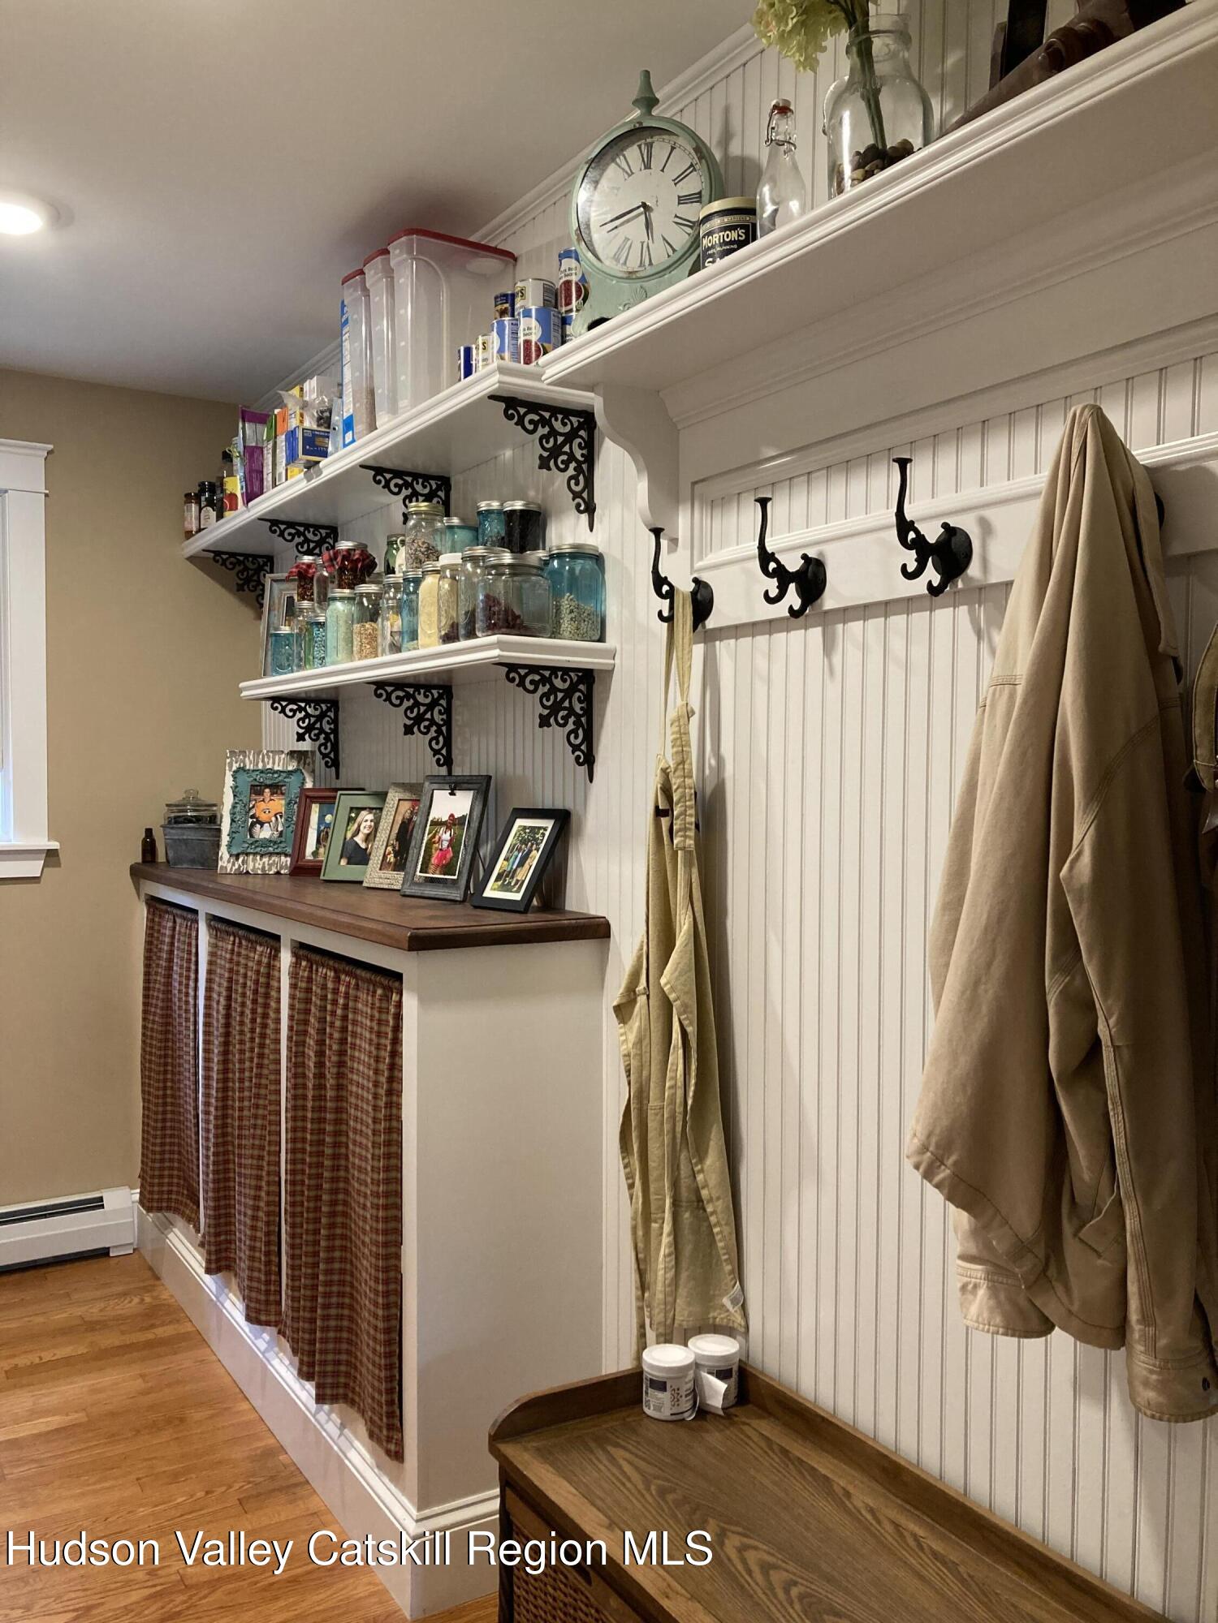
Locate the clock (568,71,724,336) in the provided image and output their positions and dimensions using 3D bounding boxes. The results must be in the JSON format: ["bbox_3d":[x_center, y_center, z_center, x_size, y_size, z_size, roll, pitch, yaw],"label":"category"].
[{"bbox_3d":[0.059,-0.918,1.986,0.240,0.400,0.075,1,2,22],"label":"clock"}]

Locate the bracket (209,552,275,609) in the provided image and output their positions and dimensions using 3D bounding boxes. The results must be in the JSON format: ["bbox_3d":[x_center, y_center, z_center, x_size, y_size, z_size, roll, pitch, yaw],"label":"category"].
[{"bbox_3d":[-1.100,-0.659,3.895,0.212,0.214,0.020,-1,2,-32],"label":"bracket"}]

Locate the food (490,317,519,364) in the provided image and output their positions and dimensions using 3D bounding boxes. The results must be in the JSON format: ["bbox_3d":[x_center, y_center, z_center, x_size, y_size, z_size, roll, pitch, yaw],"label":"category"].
[{"bbox_3d":[-0.168,-0.802,2.298,0.075,0.113,0.075,-1,2,-32],"label":"food"}]

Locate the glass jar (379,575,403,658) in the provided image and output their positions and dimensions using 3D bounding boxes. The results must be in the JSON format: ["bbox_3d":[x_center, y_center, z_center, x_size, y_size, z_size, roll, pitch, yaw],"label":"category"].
[{"bbox_3d":[-0.408,-0.377,2.590,0.090,0.164,0.090,0,2,0],"label":"glass jar"}]

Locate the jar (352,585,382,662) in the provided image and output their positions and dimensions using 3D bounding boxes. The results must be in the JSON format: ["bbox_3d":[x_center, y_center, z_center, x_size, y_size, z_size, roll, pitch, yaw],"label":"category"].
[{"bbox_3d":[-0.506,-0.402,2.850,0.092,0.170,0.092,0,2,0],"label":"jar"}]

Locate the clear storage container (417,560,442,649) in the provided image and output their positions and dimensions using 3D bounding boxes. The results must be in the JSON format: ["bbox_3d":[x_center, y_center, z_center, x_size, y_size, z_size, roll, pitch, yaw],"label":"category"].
[{"bbox_3d":[-0.324,-0.388,2.570,0.093,0.174,0.093,-1,2,-32],"label":"clear storage container"}]

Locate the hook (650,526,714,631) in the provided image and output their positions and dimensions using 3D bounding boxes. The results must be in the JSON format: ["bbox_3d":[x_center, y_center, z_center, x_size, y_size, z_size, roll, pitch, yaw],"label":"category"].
[{"bbox_3d":[0.100,-0.352,2.021,0.104,0.157,0.064,-1,2,-32],"label":"hook"}]

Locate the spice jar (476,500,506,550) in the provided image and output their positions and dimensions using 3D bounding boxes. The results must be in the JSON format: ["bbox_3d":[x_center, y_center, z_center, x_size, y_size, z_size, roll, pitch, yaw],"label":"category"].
[{"bbox_3d":[-0.207,-0.517,2.423,0.073,0.097,0.073,0,2,0],"label":"spice jar"}]

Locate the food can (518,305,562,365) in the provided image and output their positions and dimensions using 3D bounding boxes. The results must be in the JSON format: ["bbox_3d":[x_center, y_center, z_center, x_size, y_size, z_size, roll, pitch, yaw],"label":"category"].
[{"bbox_3d":[-0.120,-0.819,2.310,0.077,0.111,0.077,0,2,0],"label":"food can"}]

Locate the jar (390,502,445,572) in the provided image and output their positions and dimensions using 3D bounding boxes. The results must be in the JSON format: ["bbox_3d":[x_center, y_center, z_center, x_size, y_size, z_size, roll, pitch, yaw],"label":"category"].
[{"bbox_3d":[-0.368,-0.542,2.646,0.084,0.142,0.084,0,2,0],"label":"jar"}]

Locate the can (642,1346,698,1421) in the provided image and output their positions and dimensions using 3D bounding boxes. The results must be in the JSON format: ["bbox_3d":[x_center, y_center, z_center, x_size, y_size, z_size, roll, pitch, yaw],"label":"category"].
[{"bbox_3d":[0.087,0.825,1.900,0.075,0.077,0.075,0,2,0],"label":"can"}]

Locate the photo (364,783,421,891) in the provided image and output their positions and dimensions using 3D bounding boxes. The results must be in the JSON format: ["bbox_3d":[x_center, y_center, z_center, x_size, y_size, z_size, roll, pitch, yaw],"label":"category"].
[{"bbox_3d":[-0.437,0.058,2.892,0.187,0.243,0.028,2,-18,39],"label":"photo"}]

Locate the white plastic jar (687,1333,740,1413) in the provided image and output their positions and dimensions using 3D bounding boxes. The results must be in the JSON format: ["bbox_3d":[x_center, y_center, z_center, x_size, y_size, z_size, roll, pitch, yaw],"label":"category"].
[{"bbox_3d":[0.161,0.860,2.010,0.078,0.085,0.078,1,1,5],"label":"white plastic jar"}]

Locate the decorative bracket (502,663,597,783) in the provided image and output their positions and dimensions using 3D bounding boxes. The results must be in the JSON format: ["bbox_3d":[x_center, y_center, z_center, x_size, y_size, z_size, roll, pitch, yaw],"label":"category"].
[{"bbox_3d":[-0.125,-0.159,2.377,0.208,0.217,0.022,-1,2,-32],"label":"decorative bracket"}]

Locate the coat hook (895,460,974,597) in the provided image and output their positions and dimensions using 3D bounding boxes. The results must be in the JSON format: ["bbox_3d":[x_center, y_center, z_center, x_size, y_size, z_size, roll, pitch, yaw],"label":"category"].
[{"bbox_3d":[0.362,-0.326,1.523,0.100,0.152,0.062,-1,2,-32],"label":"coat hook"}]

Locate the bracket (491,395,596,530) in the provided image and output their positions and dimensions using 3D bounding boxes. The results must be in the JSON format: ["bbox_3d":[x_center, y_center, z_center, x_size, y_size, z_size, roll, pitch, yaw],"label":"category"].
[{"bbox_3d":[-0.123,-0.624,2.364,0.208,0.219,0.022,-1,2,-32],"label":"bracket"}]

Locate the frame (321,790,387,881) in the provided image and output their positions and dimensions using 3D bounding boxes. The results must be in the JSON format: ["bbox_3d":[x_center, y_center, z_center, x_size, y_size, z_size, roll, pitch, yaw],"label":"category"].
[{"bbox_3d":[-0.594,0.064,3.191,0.176,0.226,0.028,1,-18,22],"label":"frame"}]

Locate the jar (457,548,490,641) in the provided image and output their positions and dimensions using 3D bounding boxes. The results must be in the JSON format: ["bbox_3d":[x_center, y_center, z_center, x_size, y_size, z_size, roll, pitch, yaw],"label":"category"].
[{"bbox_3d":[-0.224,-0.389,2.400,0.097,0.172,0.097,0,2,0],"label":"jar"}]

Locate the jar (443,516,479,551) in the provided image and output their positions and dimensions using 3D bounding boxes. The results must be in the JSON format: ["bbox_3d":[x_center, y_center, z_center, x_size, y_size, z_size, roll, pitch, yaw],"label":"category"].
[{"bbox_3d":[-0.312,-0.539,2.700,0.090,0.106,0.090,0,2,0],"label":"jar"}]

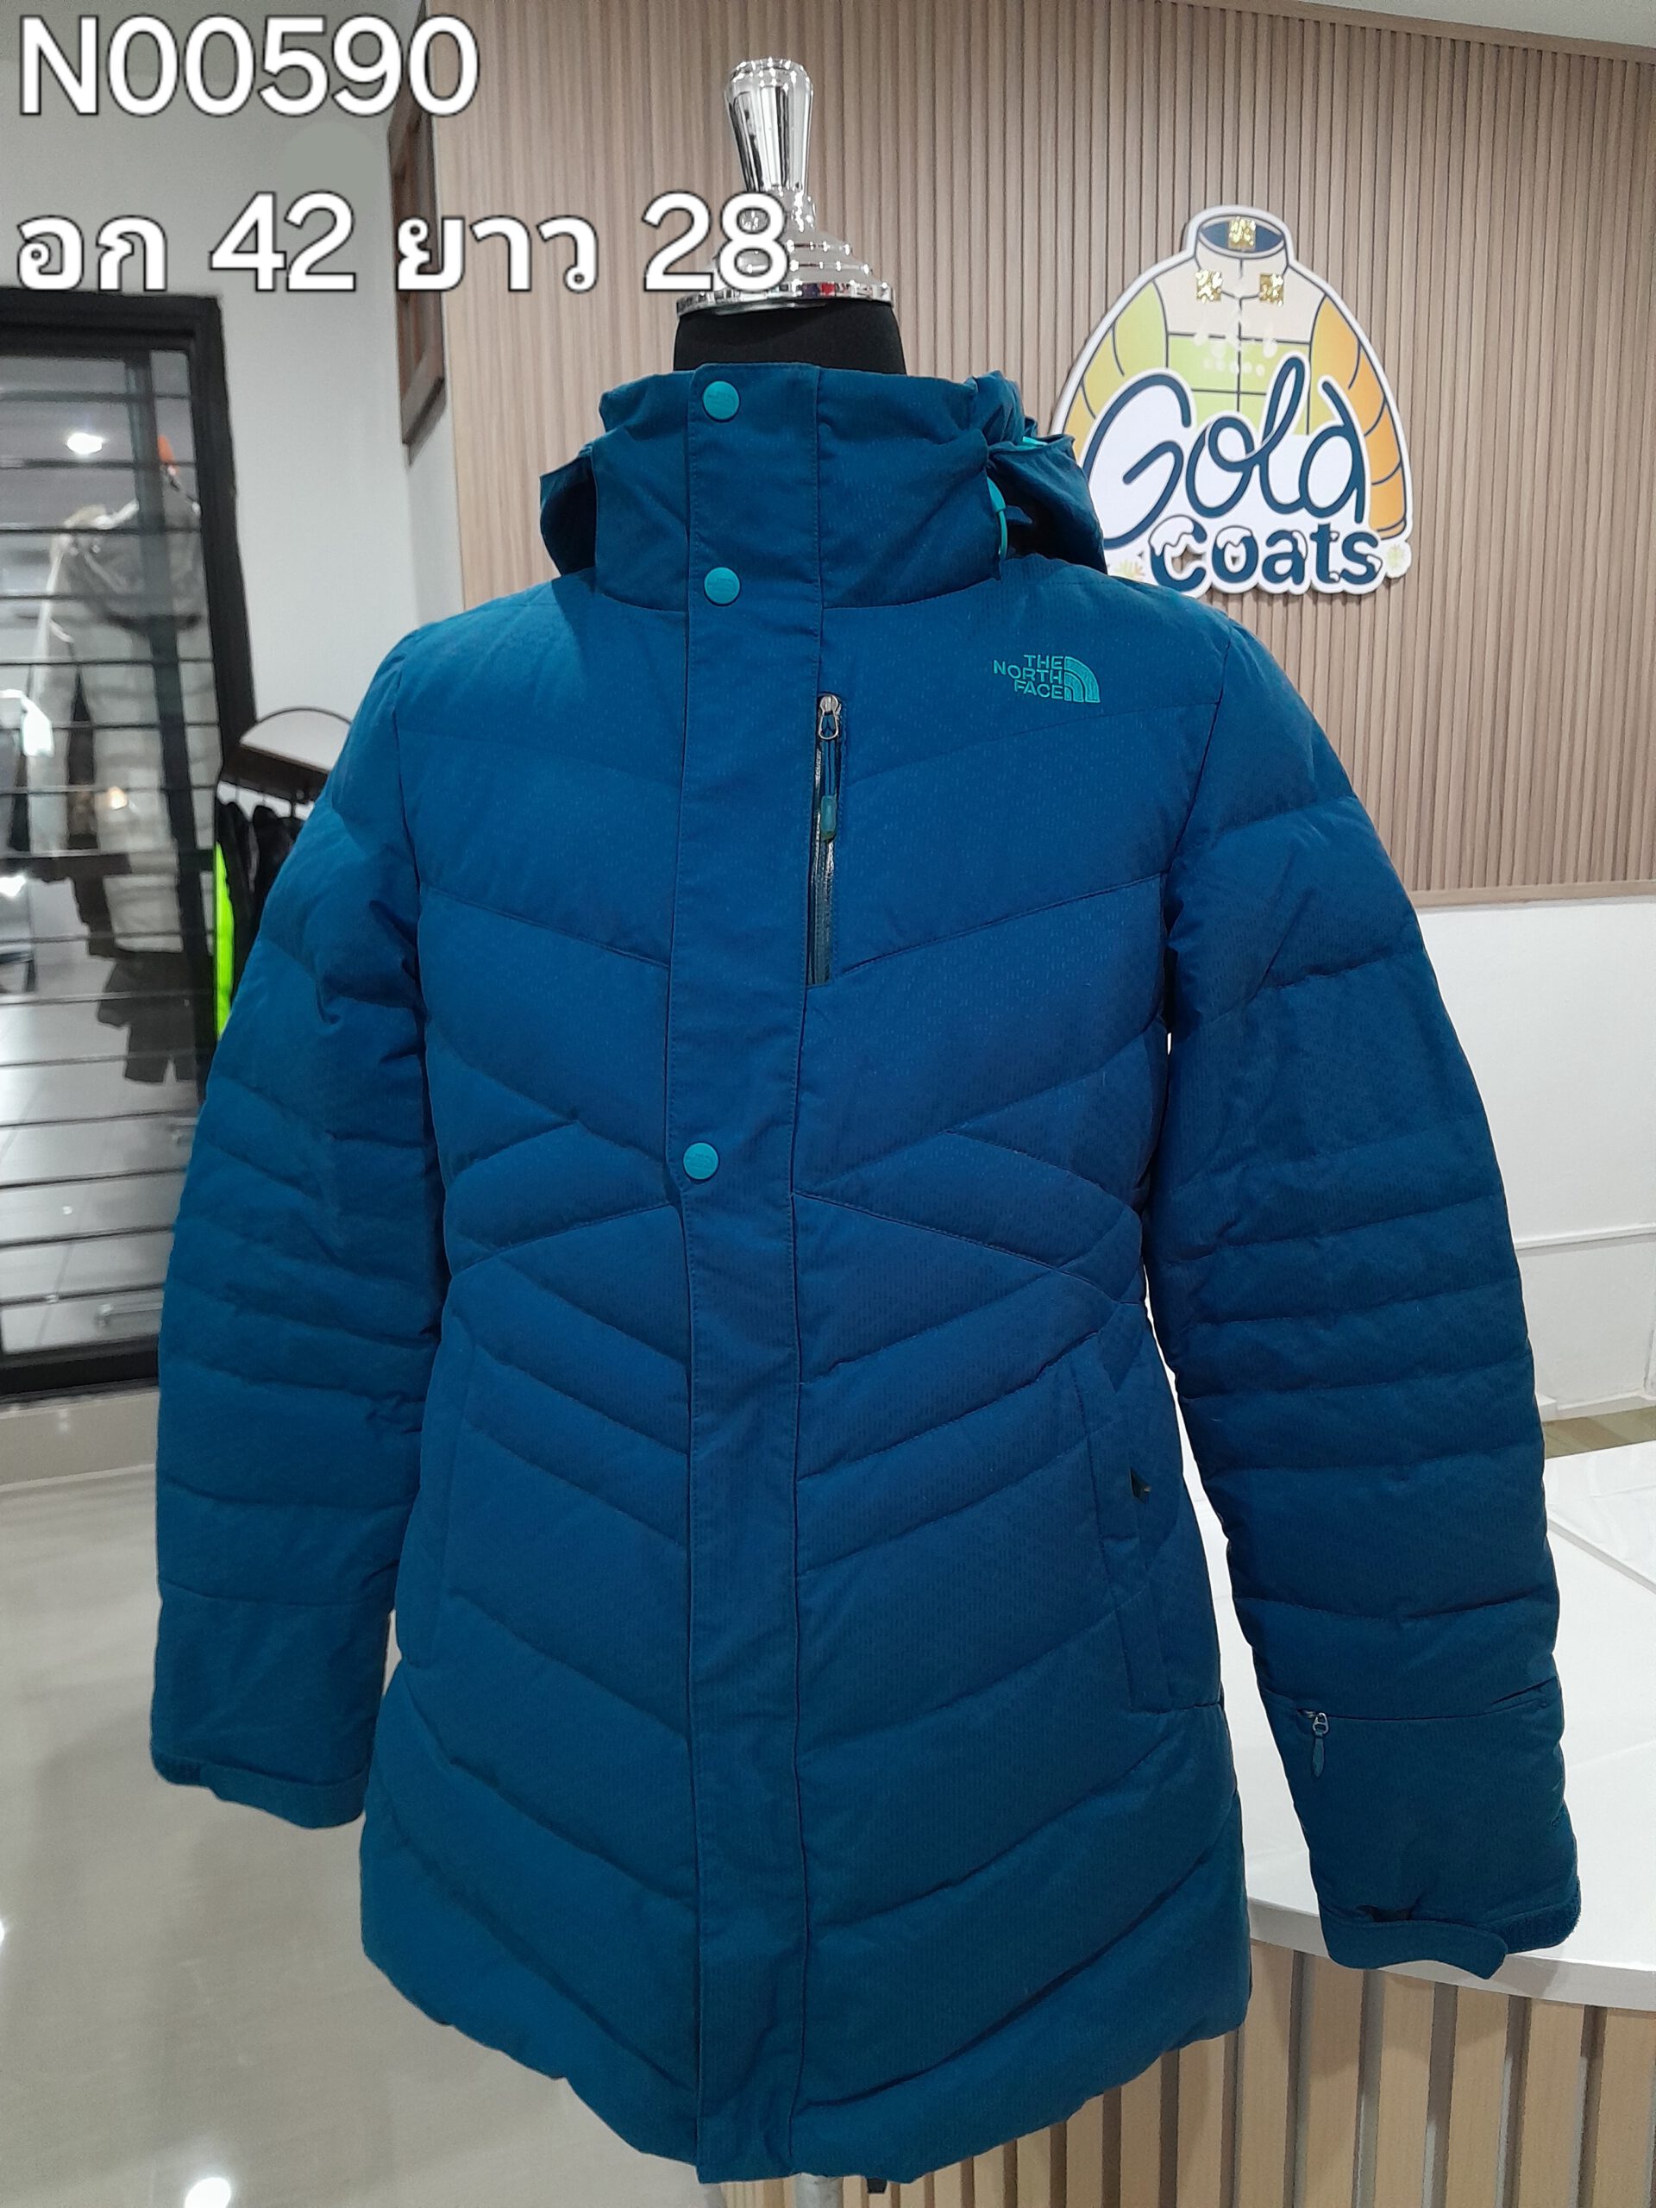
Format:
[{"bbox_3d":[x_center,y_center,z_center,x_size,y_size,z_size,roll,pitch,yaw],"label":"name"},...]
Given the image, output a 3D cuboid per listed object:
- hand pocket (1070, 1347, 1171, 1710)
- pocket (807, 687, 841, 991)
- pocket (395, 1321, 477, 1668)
[{"bbox_3d":[0.137,0.199,0.775,0.029,0.168,0.014,-13,6,-37],"label":"hand pocket"},{"bbox_3d":[-0.001,-0.109,0.686,0.014,0.119,0.010,2,1,1],"label":"pocket"},{"bbox_3d":[-0.192,0.194,0.818,0.014,0.170,0.029,2,8,-41],"label":"pocket"}]

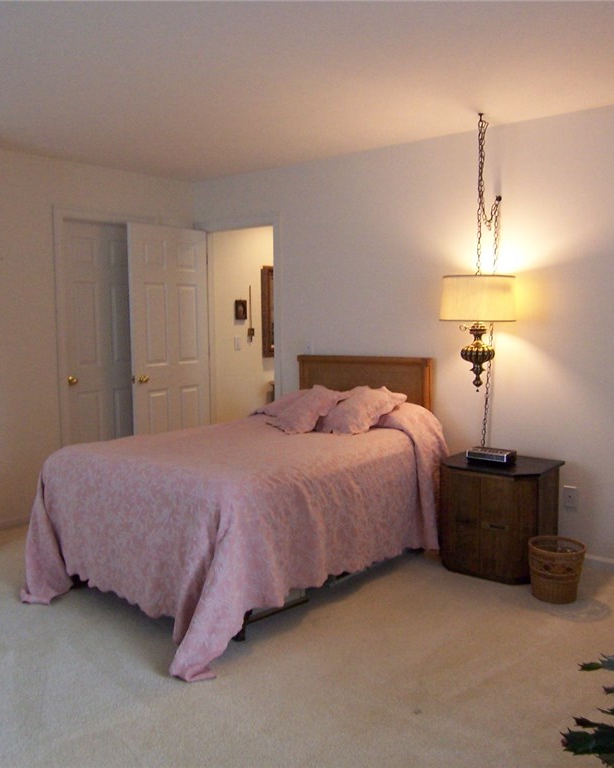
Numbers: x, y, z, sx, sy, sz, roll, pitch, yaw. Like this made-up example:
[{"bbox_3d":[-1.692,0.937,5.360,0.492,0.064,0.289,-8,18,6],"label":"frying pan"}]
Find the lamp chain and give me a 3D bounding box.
[{"bbox_3d":[0.988,-0.514,3.827,0.100,1.870,0.280,5,8,40],"label":"lamp chain"}]

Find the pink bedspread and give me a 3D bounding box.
[{"bbox_3d":[-0.300,0.592,3.737,1.400,0.840,2.100,5,8,40],"label":"pink bedspread"}]

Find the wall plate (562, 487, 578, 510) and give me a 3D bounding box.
[{"bbox_3d":[1.453,0.628,3.766,0.074,0.116,0.010,5,8,40],"label":"wall plate"}]

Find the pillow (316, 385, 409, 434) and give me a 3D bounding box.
[{"bbox_3d":[0.325,0.158,4.119,0.400,0.130,0.390,3,47,31],"label":"pillow"}]

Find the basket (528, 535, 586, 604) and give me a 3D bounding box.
[{"bbox_3d":[1.218,0.910,3.341,0.270,0.272,0.270,5,8,40],"label":"basket"}]

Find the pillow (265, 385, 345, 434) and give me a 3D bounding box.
[{"bbox_3d":[-0.063,0.144,4.324,0.400,0.130,0.390,7,48,51],"label":"pillow"}]

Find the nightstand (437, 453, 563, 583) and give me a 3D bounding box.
[{"bbox_3d":[1.050,0.715,3.747,0.550,0.575,0.460,5,8,40],"label":"nightstand"}]

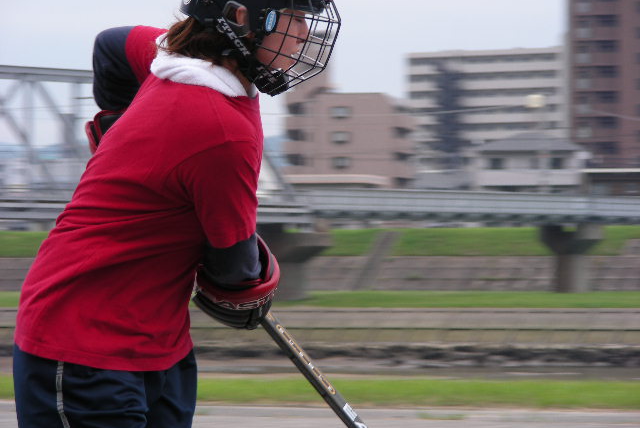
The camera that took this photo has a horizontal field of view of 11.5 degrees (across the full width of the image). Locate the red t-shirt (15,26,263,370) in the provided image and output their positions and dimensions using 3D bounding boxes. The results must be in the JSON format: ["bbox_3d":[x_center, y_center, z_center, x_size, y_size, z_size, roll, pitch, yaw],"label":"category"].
[{"bbox_3d":[-0.327,-0.022,6.000,0.320,0.610,0.470,14,6,-17],"label":"red t-shirt"}]

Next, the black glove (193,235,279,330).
[{"bbox_3d":[-0.154,0.126,5.870,0.155,0.145,0.210,0,-24,6],"label":"black glove"}]

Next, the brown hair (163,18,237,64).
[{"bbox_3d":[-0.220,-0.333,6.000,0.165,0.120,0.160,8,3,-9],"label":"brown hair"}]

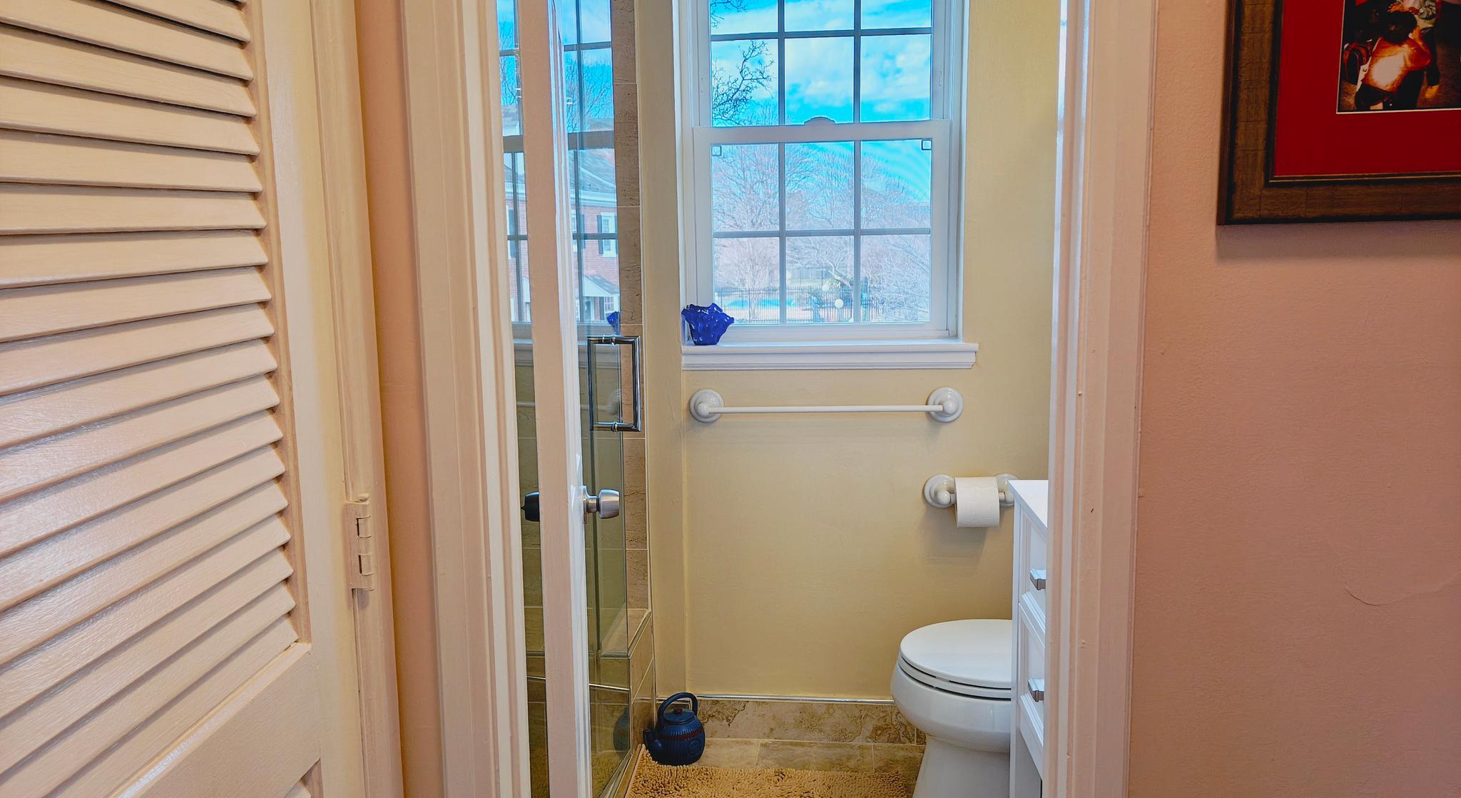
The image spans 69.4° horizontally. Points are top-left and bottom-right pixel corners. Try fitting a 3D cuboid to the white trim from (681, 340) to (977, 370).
[{"bbox_3d":[0.247,-0.110,2.676,0.732,0.068,0.105,0,8,5],"label":"white trim"}]

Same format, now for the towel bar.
[{"bbox_3d":[0.237,0.023,2.638,0.692,0.086,0.077,0,8,5],"label":"towel bar"}]

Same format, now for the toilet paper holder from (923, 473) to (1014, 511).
[{"bbox_3d":[0.607,0.238,2.634,0.240,0.090,0.080,0,8,5],"label":"toilet paper holder"}]

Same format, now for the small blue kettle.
[{"bbox_3d":[-0.147,0.839,2.688,0.170,0.177,0.130,-7,10,-40],"label":"small blue kettle"}]

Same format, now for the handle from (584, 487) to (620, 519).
[{"bbox_3d":[-0.222,0.182,1.826,0.064,0.060,0.060,-2,8,-6],"label":"handle"}]

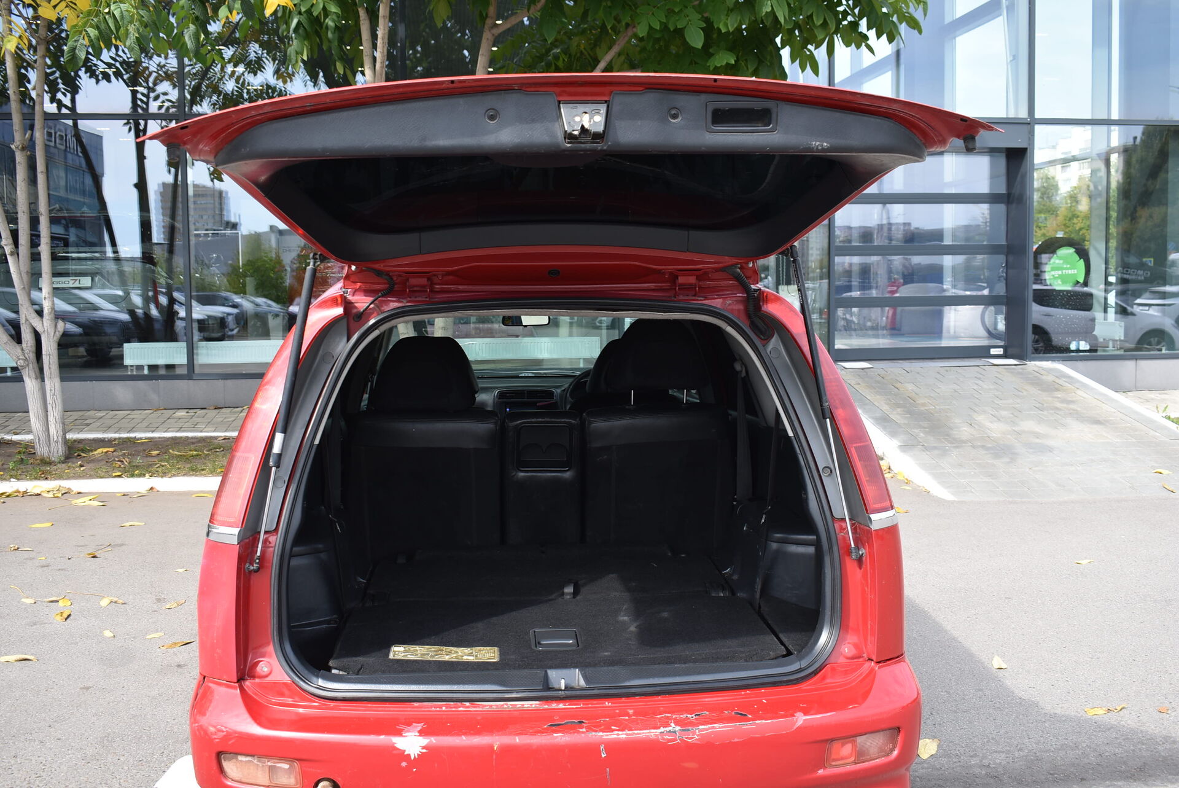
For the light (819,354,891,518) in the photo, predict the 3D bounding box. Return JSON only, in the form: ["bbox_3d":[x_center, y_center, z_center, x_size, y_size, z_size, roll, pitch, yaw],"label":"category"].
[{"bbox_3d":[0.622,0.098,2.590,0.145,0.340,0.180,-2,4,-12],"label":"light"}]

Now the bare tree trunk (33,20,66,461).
[{"bbox_3d":[-4.820,-1.370,9.860,0.190,3.950,0.190,-1,4,0],"label":"bare tree trunk"}]

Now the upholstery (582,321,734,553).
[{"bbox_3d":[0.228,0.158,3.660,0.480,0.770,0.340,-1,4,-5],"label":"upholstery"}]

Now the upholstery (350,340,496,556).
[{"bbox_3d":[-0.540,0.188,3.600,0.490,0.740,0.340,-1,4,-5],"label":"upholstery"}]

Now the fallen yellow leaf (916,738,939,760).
[{"bbox_3d":[1.051,1.105,3.470,0.068,0.030,0.095,-1,4,0],"label":"fallen yellow leaf"}]

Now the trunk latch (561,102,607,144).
[{"bbox_3d":[-0.009,-0.440,1.810,0.076,0.066,0.045,-1,4,-5],"label":"trunk latch"}]

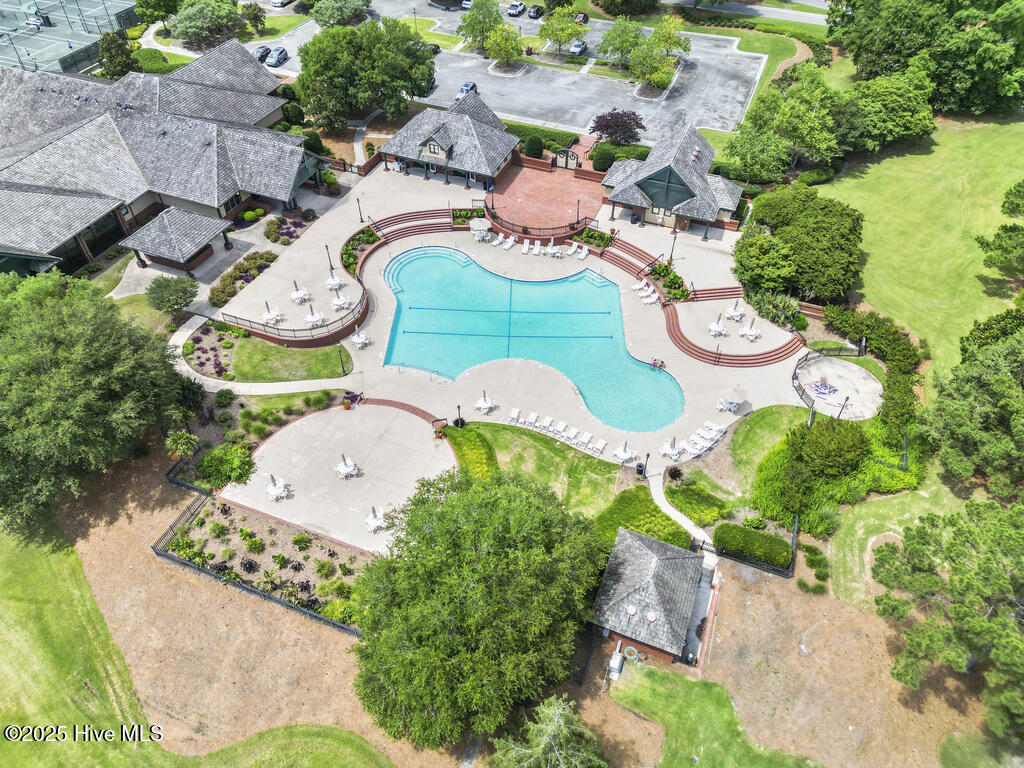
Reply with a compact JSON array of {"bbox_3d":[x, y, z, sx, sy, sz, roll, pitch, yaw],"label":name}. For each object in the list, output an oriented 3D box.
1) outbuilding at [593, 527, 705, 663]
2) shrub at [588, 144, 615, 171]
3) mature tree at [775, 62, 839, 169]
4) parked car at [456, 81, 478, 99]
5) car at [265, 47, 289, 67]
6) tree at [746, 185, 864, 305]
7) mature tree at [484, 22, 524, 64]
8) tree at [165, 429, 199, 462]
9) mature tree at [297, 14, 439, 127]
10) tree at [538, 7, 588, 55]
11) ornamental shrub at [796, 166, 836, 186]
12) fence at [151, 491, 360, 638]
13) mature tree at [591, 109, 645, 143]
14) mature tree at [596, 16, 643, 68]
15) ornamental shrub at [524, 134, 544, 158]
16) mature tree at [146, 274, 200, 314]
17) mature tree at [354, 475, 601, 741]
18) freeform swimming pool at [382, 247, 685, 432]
[{"bbox_3d":[9.231,13.893,48.023,6.140,5.180,7.650,16,47,15],"label":"outbuilding"},{"bbox_3d":[11.170,-27.240,86.110,2.650,2.750,2.650,0,45,0],"label":"shrub"},{"bbox_3d":[35.479,-32.269,86.201,6.940,12.890,6.940,0,45,0],"label":"mature tree"},{"bbox_3d":[-6.330,-40.840,99.880,1.900,1.700,4.750,13,46,13],"label":"parked car"},{"bbox_3d":[-36.160,-50.260,109.260,1.870,1.570,4.700,8,46,8],"label":"car"},{"bbox_3d":[29.049,-14.530,71.390,11.000,7.600,14.500,0,45,0],"label":"tree"},{"bbox_3d":[-1.169,-52.782,110.593,6.210,6.210,6.210,0,45,0],"label":"mature tree"},{"bbox_3d":[-26.612,4.964,57.384,2.510,2.720,2.510,0,45,0],"label":"tree"},{"bbox_3d":[-19.500,-42.127,95.652,18.190,12.270,18.190,0,45,0],"label":"mature tree"},{"bbox_3d":[7.840,-54.570,110.010,7.300,6.800,7.300,0,45,0],"label":"tree"},{"bbox_3d":[36.912,-25.196,85.953,5.000,1.400,2.400,-17,48,-16],"label":"ornamental shrub"},{"bbox_3d":[-16.690,12.390,50.400,17.000,1.200,5.500,16,47,15],"label":"fence"},{"bbox_3d":[13.440,-32.300,89.850,6.800,4.200,6.800,0,45,0],"label":"mature tree"},{"bbox_3d":[16.125,-50.256,105.471,6.500,7.500,6.300,0,45,0],"label":"mature tree"},{"bbox_3d":[2.697,-29.404,87.973,2.500,2.600,2.500,0,45,0],"label":"ornamental shrub"},{"bbox_3d":[-32.530,-8.528,67.859,4.800,3.700,4.800,0,45,0],"label":"mature tree"},{"bbox_3d":[-1.895,12.970,42.341,14.700,13.500,15.600,0,45,0],"label":"mature tree"},{"bbox_3d":[0.929,-5.265,70.452,32.210,1.300,23.070,8,46,7],"label":"freeform swimming pool"}]

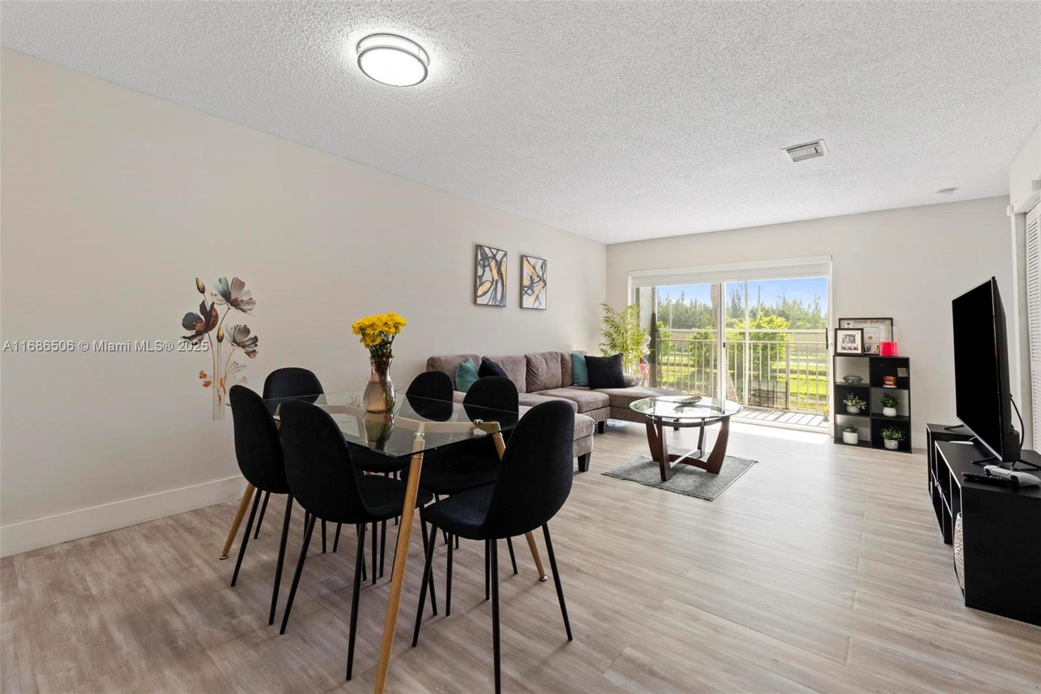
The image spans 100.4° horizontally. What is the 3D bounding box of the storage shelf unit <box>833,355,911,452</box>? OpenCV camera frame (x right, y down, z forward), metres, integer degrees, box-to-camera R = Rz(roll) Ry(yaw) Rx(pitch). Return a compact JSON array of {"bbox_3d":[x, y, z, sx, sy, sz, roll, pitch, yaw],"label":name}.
[{"bbox_3d":[3.463,0.530,4.287,0.585,0.895,0.300,1,2,40],"label":"storage shelf unit"}]

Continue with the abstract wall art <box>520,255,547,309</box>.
[{"bbox_3d":[0.182,-0.780,5.299,0.035,0.630,0.500,1,2,40],"label":"abstract wall art"}]

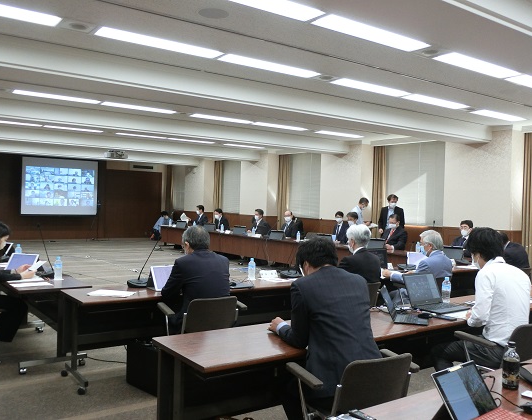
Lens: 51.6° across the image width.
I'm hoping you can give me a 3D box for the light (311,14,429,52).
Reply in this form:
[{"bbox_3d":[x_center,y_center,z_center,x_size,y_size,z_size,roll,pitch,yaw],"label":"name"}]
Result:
[{"bbox_3d":[0.941,-1.539,4.799,1.250,0.060,0.270,1,1,-36],"label":"light"}]

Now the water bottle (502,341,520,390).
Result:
[{"bbox_3d":[1.057,0.669,2.367,0.070,0.205,0.070,1,1,-36],"label":"water bottle"}]

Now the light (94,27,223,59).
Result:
[{"bbox_3d":[-1.000,-1.629,5.332,1.260,0.070,0.260,1,1,-36],"label":"light"}]

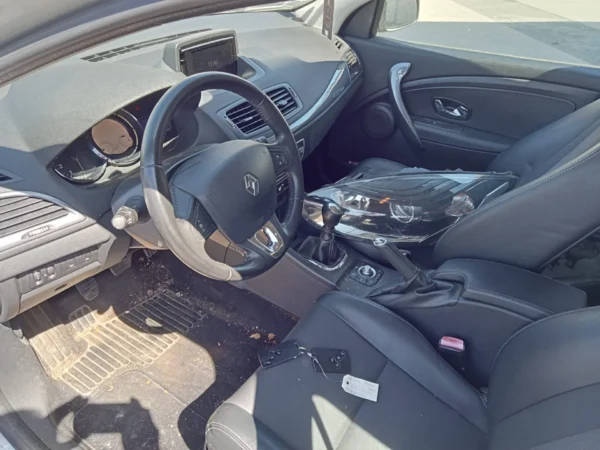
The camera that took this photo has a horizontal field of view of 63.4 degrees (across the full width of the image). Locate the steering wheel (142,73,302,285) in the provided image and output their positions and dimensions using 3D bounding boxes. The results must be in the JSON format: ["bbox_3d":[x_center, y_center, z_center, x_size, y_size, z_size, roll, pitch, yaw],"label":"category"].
[{"bbox_3d":[-0.126,-0.083,0.874,0.105,0.370,0.370,-5,22,39],"label":"steering wheel"}]

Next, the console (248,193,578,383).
[{"bbox_3d":[0.241,0.133,1.241,0.850,0.350,0.230,18,36,28],"label":"console"}]

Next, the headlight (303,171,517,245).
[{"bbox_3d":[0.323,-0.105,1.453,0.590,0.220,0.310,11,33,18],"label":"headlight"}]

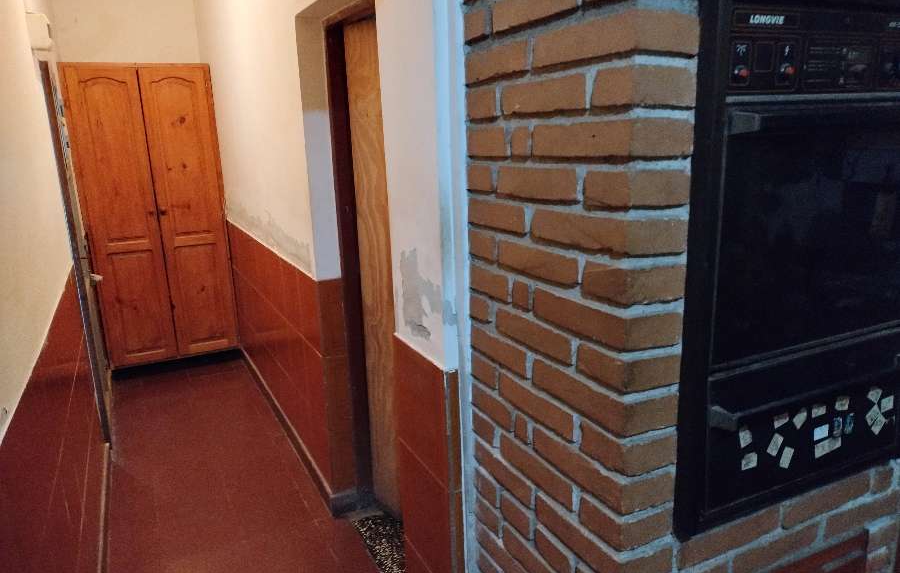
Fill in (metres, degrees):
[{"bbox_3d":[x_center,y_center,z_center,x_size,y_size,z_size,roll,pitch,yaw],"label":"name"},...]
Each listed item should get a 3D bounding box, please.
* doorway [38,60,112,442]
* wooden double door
[{"bbox_3d":[-2.065,-0.168,3.630,0.104,2.008,0.832,-8,14,-25],"label":"doorway"},{"bbox_3d":[-2.066,-0.486,4.616,0.904,2.093,0.088,-8,14,-25],"label":"wooden double door"}]

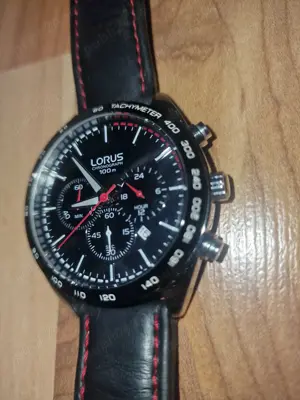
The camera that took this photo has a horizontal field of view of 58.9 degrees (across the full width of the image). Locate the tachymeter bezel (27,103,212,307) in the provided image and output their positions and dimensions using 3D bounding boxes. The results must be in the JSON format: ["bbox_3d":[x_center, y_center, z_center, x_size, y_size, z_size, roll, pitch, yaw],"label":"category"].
[{"bbox_3d":[-0.010,-0.001,0.055,0.043,0.003,0.043,-9,77,20],"label":"tachymeter bezel"}]

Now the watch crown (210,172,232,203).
[{"bbox_3d":[0.014,-0.003,0.053,0.003,0.006,0.006,-9,77,20],"label":"watch crown"}]

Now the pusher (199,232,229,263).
[{"bbox_3d":[0.012,0.009,0.051,0.004,0.005,0.005,22,88,24],"label":"pusher"}]

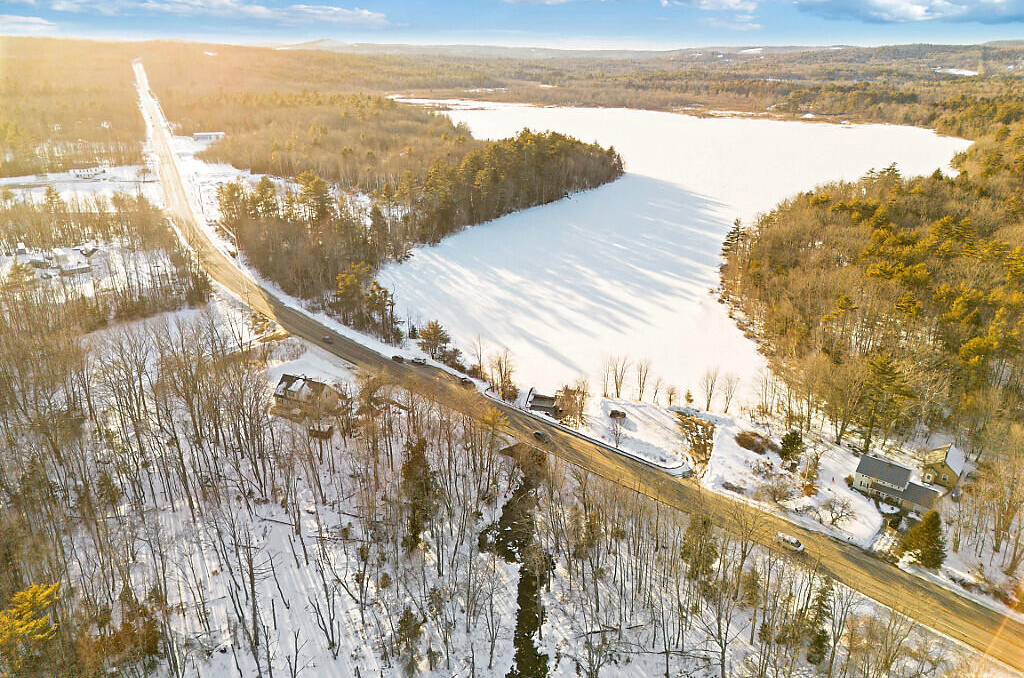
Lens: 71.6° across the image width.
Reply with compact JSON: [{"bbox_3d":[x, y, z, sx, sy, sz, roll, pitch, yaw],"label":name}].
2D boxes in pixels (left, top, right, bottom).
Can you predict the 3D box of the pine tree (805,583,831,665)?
[{"bbox_3d":[44.507,41.429,102.763,4.300,15.868,4.300,0,22,0],"label":"pine tree"}]

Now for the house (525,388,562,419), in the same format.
[{"bbox_3d":[8.259,15.767,177.695,7.800,5.000,8.800,6,23,15],"label":"house"}]

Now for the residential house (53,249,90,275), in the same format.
[{"bbox_3d":[-178.032,-30.723,288.920,12.500,5.400,10.000,-13,25,-28],"label":"residential house"}]

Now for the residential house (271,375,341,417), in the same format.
[{"bbox_3d":[-52.435,14.034,181.164,13.300,7.600,8.400,10,24,22],"label":"residential house"}]

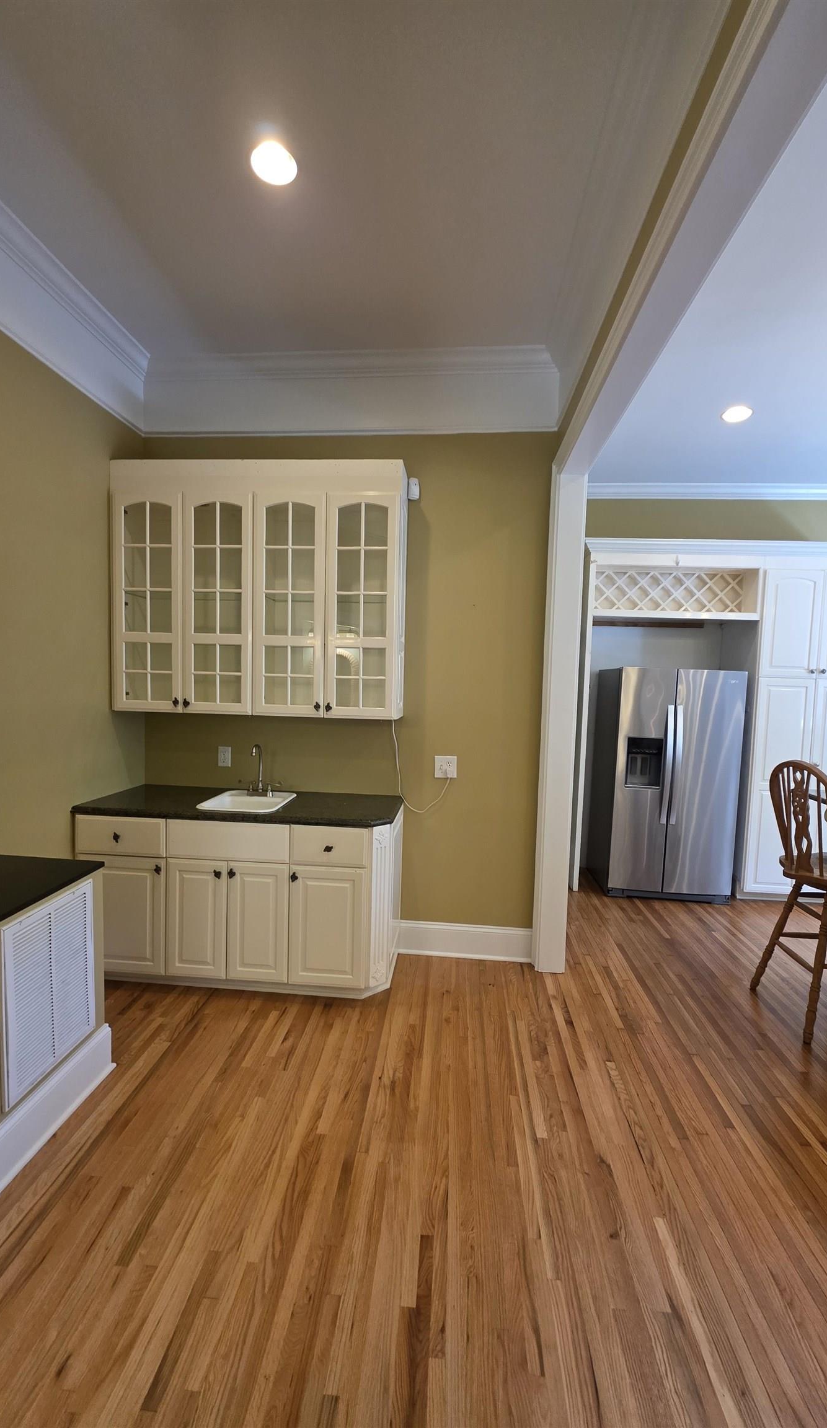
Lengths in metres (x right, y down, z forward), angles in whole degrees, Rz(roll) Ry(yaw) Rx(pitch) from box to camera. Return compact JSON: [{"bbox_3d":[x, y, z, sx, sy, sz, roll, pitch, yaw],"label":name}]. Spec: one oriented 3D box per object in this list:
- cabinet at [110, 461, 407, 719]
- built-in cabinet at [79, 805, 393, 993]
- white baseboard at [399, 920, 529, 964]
[{"bbox_3d":[-0.817,-0.646,2.902,1.522,1.296,0.287,2,4,5],"label":"cabinet"},{"bbox_3d":[-0.864,0.933,2.864,1.541,0.875,0.575,2,4,5],"label":"built-in cabinet"},{"bbox_3d":[0.294,1.294,3.062,0.762,0.193,0.029,2,4,5],"label":"white baseboard"}]

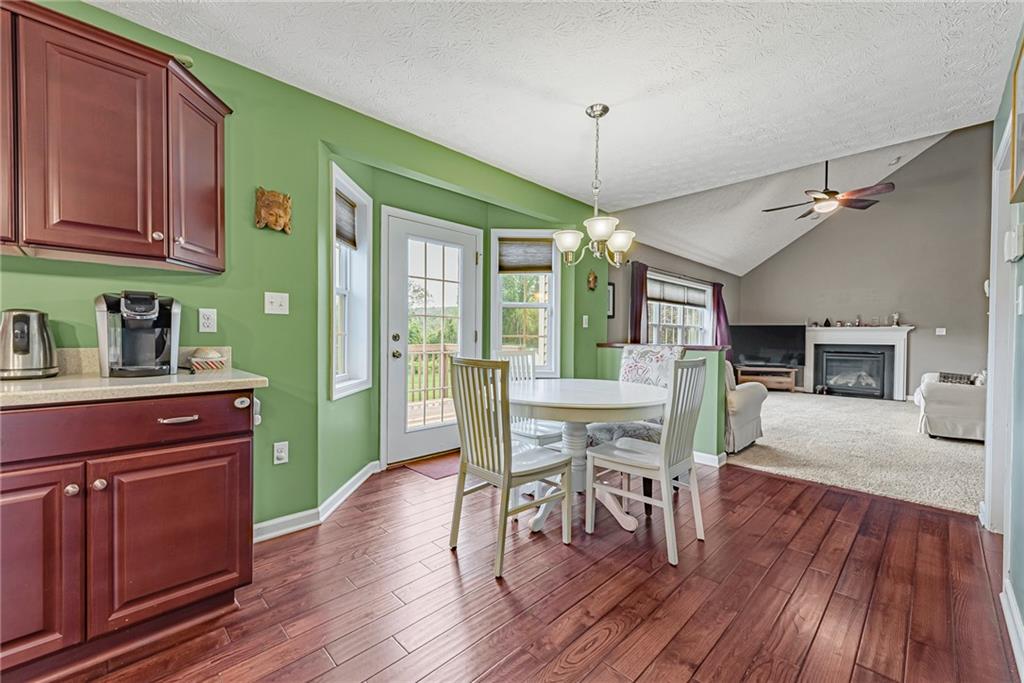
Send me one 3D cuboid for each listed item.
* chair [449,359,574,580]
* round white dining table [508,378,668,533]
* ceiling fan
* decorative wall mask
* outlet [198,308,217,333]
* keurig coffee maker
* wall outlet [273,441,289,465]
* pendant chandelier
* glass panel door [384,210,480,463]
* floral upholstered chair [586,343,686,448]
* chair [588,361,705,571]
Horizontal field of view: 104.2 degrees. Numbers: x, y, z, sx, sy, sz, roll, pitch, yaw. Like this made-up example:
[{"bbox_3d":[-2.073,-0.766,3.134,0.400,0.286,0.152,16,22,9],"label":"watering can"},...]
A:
[{"bbox_3d":[0.008,0.580,2.099,0.515,0.985,0.440,0,1,-42],"label":"chair"},{"bbox_3d":[0.374,0.673,2.492,1.187,0.758,1.187,0,1,0],"label":"round white dining table"},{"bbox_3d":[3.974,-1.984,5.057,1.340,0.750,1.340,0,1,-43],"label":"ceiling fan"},{"bbox_3d":[-1.260,-0.694,2.108,0.158,0.210,0.065,0,1,-43],"label":"decorative wall mask"},{"bbox_3d":[-1.487,-0.102,1.950,0.070,0.114,0.007,0,1,-43],"label":"outlet"},{"bbox_3d":[-1.526,-0.030,1.639,0.250,0.337,0.290,0,1,-43],"label":"keurig coffee maker"},{"bbox_3d":[-1.242,0.604,2.146,0.071,0.115,0.012,0,1,-43],"label":"wall outlet"},{"bbox_3d":[0.505,-0.924,2.376,0.530,0.925,0.530,0,1,-43],"label":"pendant chandelier"},{"bbox_3d":[-0.692,-0.007,3.580,0.920,2.050,0.050,0,1,-43],"label":"glass panel door"},{"bbox_3d":[0.860,0.547,2.800,0.630,1.010,0.490,0,1,-43],"label":"floral upholstered chair"},{"bbox_3d":[0.738,0.584,2.205,0.515,0.985,0.440,1,1,44],"label":"chair"}]

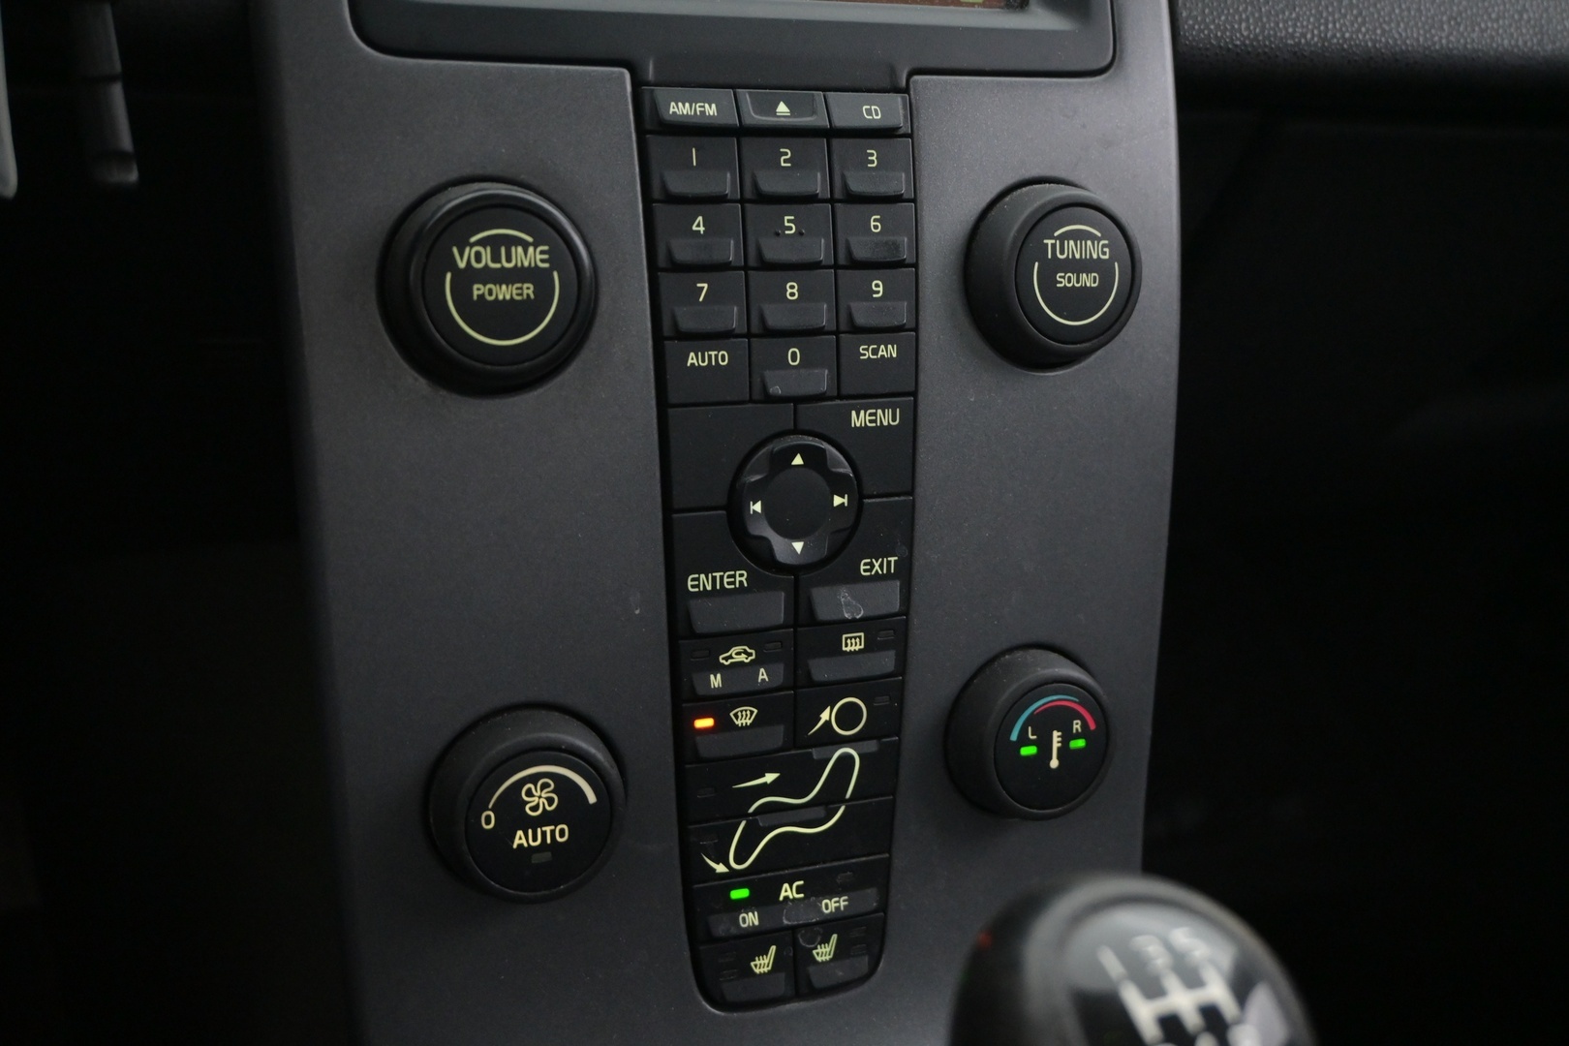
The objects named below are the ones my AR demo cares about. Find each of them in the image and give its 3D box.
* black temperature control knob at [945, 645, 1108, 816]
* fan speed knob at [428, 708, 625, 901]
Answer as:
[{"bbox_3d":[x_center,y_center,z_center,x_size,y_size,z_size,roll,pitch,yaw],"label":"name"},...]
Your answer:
[{"bbox_3d":[0.063,0.054,0.388,0.043,0.043,0.016,-5,7,-21],"label":"black temperature control knob"},{"bbox_3d":[-0.055,0.064,0.343,0.043,0.043,0.016,-5,7,-21],"label":"fan speed knob"}]

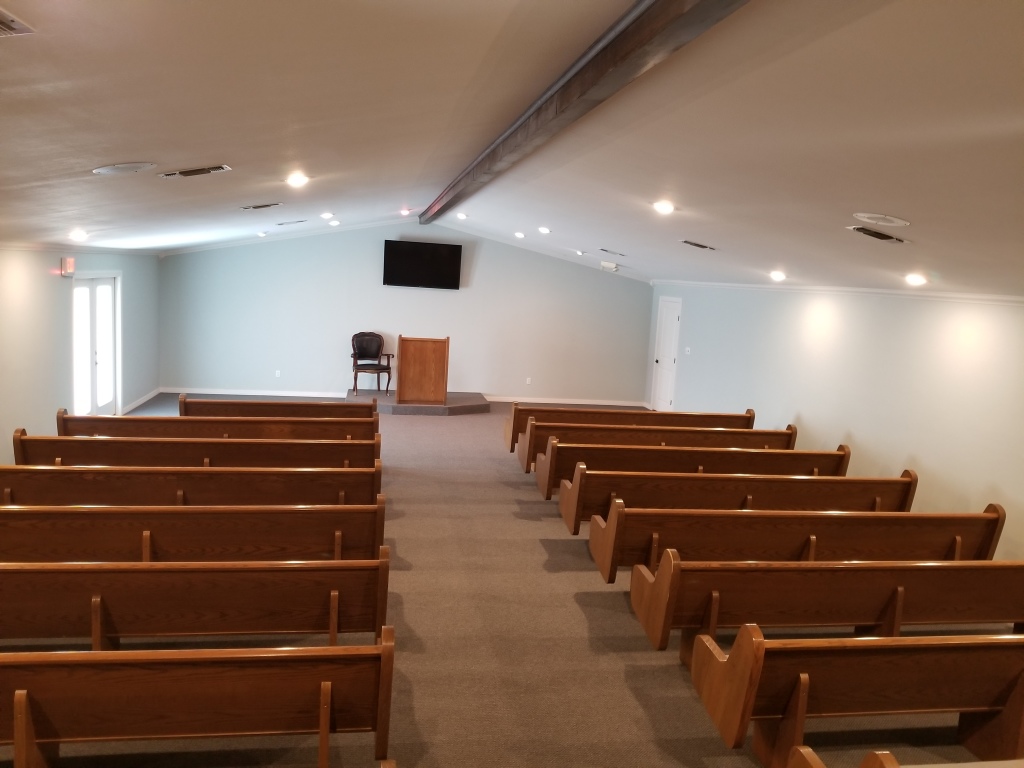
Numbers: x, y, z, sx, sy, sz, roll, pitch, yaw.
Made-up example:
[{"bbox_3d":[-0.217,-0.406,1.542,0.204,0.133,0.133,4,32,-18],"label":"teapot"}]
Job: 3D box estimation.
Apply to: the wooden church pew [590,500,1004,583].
[{"bbox_3d":[2.181,1.268,5.945,3.055,0.870,0.587,2,8,-8],"label":"wooden church pew"}]

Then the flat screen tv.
[{"bbox_3d":[-1.558,-2.087,13.537,1.340,0.773,0.069,2,13,-10],"label":"flat screen tv"}]

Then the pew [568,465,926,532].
[{"bbox_3d":[2.004,1.118,6.895,3.055,0.870,0.587,2,8,-8],"label":"pew"}]

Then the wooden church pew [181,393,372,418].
[{"bbox_3d":[-2.710,0.525,9.107,2.183,0.870,0.587,2,9,-11],"label":"wooden church pew"}]

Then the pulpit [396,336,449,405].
[{"bbox_3d":[-1.504,-0.253,12.932,0.792,1.136,0.469,2,9,-10],"label":"pulpit"}]

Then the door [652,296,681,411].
[{"bbox_3d":[2.791,-0.484,13.948,0.069,2.059,0.929,2,9,-11],"label":"door"}]

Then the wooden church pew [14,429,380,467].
[{"bbox_3d":[-2.792,0.814,7.124,3.072,0.870,0.587,2,9,-11],"label":"wooden church pew"}]

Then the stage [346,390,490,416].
[{"bbox_3d":[-1.629,0.334,13.293,2.455,0.143,1.467,2,9,-10],"label":"stage"}]

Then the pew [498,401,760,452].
[{"bbox_3d":[1.472,0.666,9.745,3.055,0.870,0.587,2,8,-8],"label":"pew"}]

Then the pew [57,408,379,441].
[{"bbox_3d":[-2.969,0.663,8.074,3.072,0.870,0.587,2,9,-11],"label":"pew"}]

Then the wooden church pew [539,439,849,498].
[{"bbox_3d":[1.827,0.967,7.845,3.055,0.870,0.587,2,8,-8],"label":"wooden church pew"}]

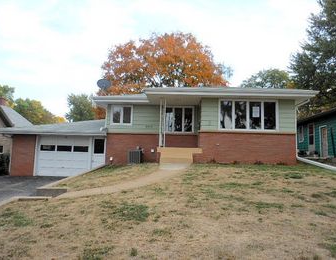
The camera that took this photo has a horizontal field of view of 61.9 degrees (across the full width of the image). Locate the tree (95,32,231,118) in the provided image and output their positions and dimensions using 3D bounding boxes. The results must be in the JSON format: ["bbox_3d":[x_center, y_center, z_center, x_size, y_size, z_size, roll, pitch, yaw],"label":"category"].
[{"bbox_3d":[-0.450,-3.100,27.400,13.000,13.300,12.000,0,-5,0],"label":"tree"}]

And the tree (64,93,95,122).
[{"bbox_3d":[-10.500,-0.100,34.100,4.600,8.600,4.500,0,-5,0],"label":"tree"}]

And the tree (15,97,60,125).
[{"bbox_3d":[-19.700,0.150,42.200,7.600,9.900,7.000,0,-5,0],"label":"tree"}]

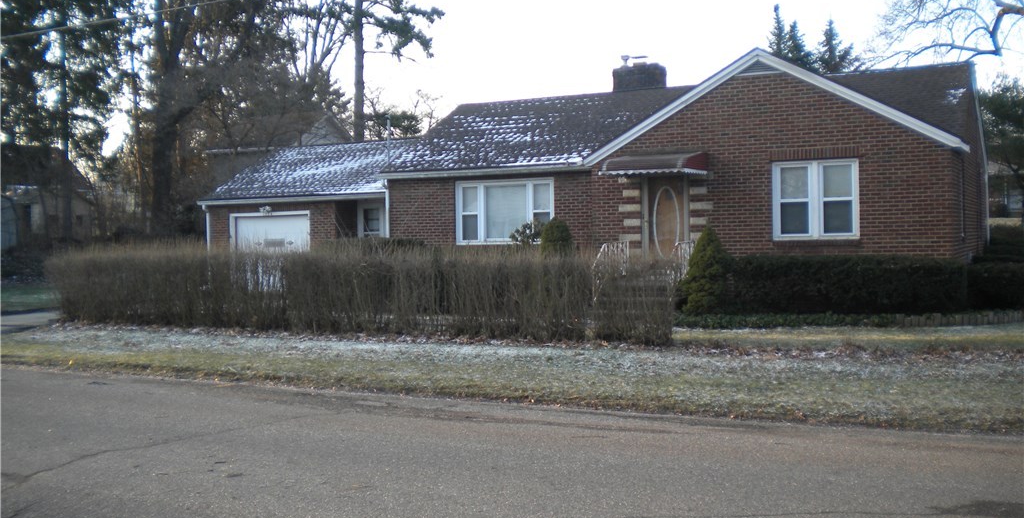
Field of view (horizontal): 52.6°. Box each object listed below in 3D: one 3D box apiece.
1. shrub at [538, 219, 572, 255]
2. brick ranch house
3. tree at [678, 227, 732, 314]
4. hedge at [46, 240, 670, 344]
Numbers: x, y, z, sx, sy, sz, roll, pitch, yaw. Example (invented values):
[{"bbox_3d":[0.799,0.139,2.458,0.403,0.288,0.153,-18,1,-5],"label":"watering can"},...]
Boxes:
[{"bbox_3d":[0.922,-0.006,21.619,0.800,1.720,0.800,0,1,28],"label":"shrub"},{"bbox_3d":[0.985,-2.069,26.400,20.100,5.850,9.400,0,1,28],"label":"brick ranch house"},{"bbox_3d":[3.453,0.222,18.517,1.000,1.570,1.000,0,1,28],"label":"tree"},{"bbox_3d":[-3.305,0.444,17.574,12.450,1.420,0.950,0,1,28],"label":"hedge"}]

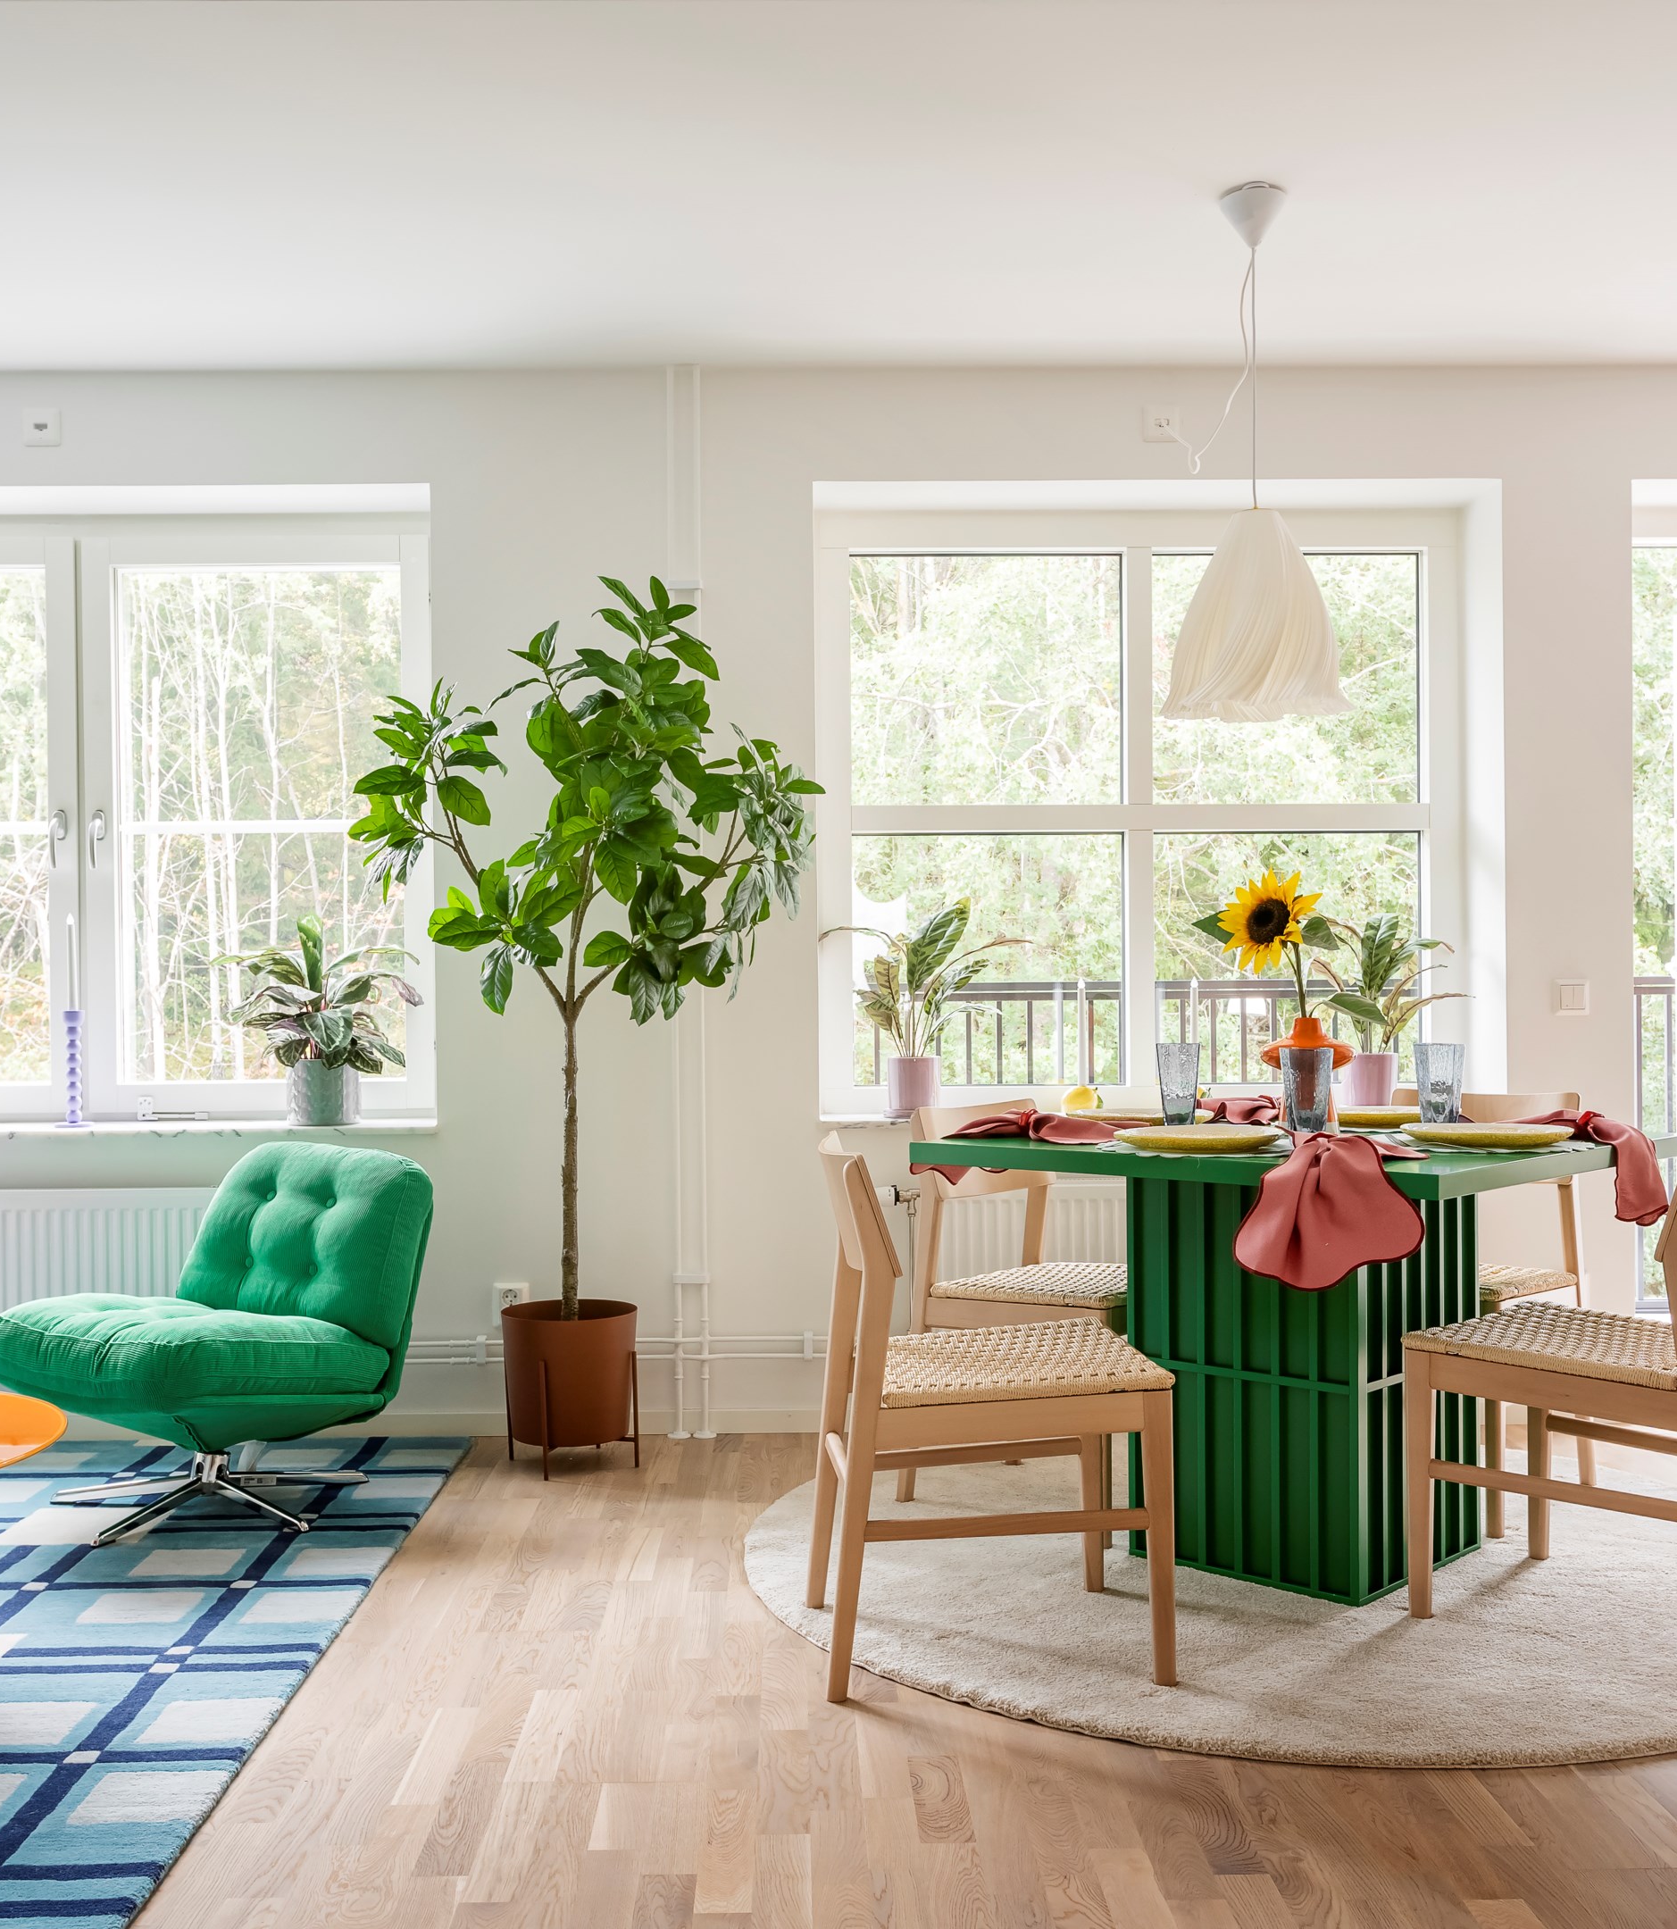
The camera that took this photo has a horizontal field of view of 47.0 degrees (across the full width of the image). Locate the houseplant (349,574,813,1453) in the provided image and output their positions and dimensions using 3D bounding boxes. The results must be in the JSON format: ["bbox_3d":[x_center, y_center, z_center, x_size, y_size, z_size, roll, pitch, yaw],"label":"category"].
[{"bbox_3d":[-0.550,0.128,4.155,0.990,1.920,0.780,0,-1,-2],"label":"houseplant"}]

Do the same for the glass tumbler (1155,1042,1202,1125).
[{"bbox_3d":[0.657,0.243,3.735,0.085,0.157,0.085,-1,-1,0],"label":"glass tumbler"}]

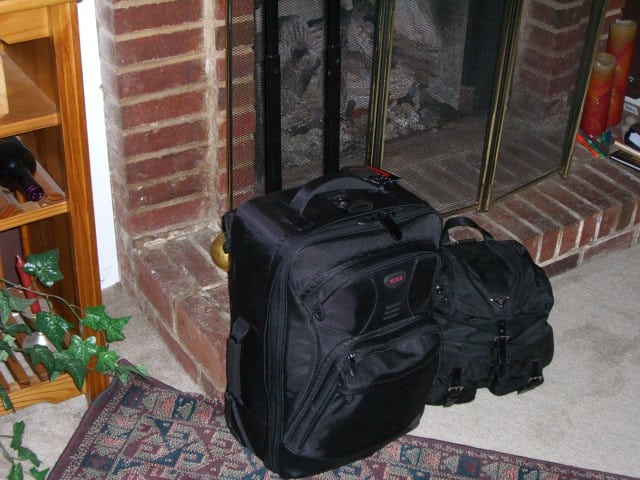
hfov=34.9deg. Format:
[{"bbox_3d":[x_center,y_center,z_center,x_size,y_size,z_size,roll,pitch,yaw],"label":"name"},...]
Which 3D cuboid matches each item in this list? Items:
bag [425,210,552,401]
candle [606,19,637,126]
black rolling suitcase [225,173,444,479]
[{"bbox_3d":[0.334,0.158,2.146,0.270,0.310,0.170,-6,32,-13],"label":"bag"},{"bbox_3d":[0.870,-0.488,2.982,0.075,0.300,0.075,-7,32,-14],"label":"candle"},{"bbox_3d":[0.015,0.173,2.102,0.353,0.537,0.238,-14,38,-23],"label":"black rolling suitcase"}]

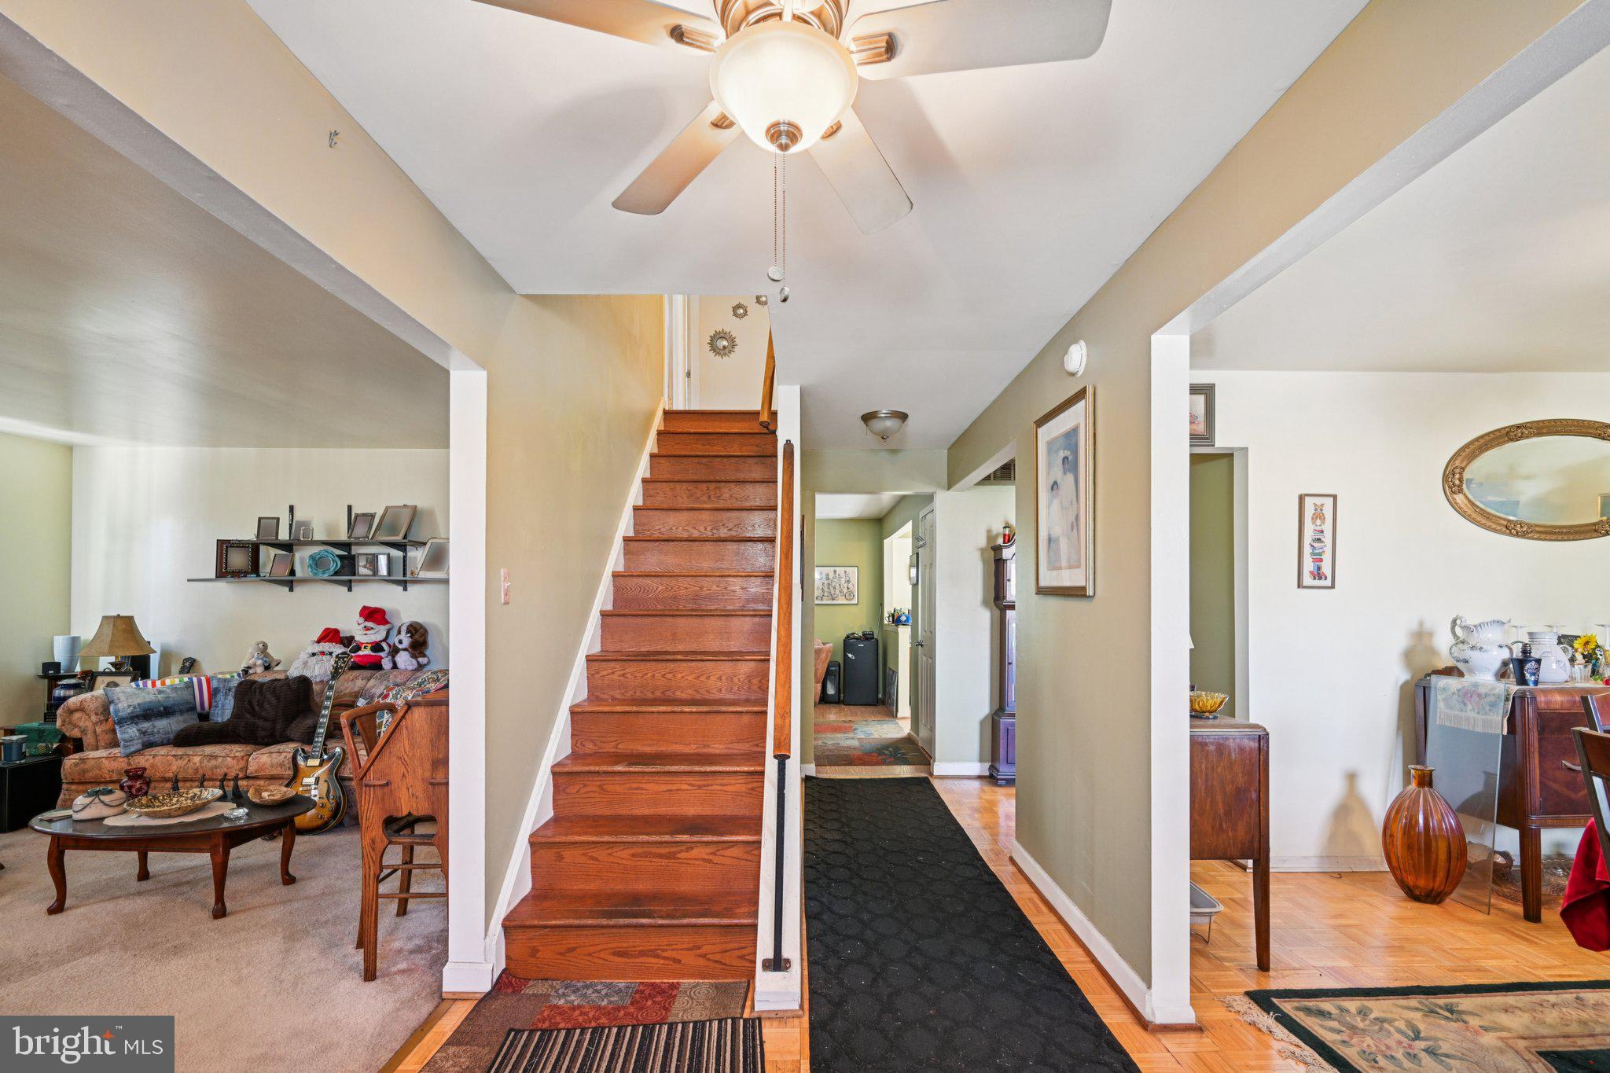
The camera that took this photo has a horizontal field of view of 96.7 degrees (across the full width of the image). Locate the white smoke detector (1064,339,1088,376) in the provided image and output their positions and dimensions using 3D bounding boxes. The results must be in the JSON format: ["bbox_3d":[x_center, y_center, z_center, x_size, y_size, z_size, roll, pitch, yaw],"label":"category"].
[{"bbox_3d":[1.039,-0.689,2.770,0.051,0.144,0.144,0,-4,0],"label":"white smoke detector"}]

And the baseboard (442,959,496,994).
[{"bbox_3d":[-1.109,1.456,2.371,0.163,0.106,0.041,0,-4,0],"label":"baseboard"}]

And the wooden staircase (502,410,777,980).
[{"bbox_3d":[-0.600,0.300,3.760,0.870,2.580,2.650,0,-3,0],"label":"wooden staircase"}]

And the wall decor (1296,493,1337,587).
[{"bbox_3d":[2.482,0.021,3.460,0.185,0.465,0.025,0,-3,0],"label":"wall decor"}]

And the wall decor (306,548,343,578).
[{"bbox_3d":[-3.441,0.189,5.120,0.240,0.210,0.060,0,-3,-7],"label":"wall decor"}]

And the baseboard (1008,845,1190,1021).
[{"bbox_3d":[1.103,1.513,2.909,0.106,0.101,1.488,0,-5,0],"label":"baseboard"}]

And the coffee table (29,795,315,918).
[{"bbox_3d":[-2.768,1.398,3.163,1.103,0.385,0.719,0,-4,0],"label":"coffee table"}]

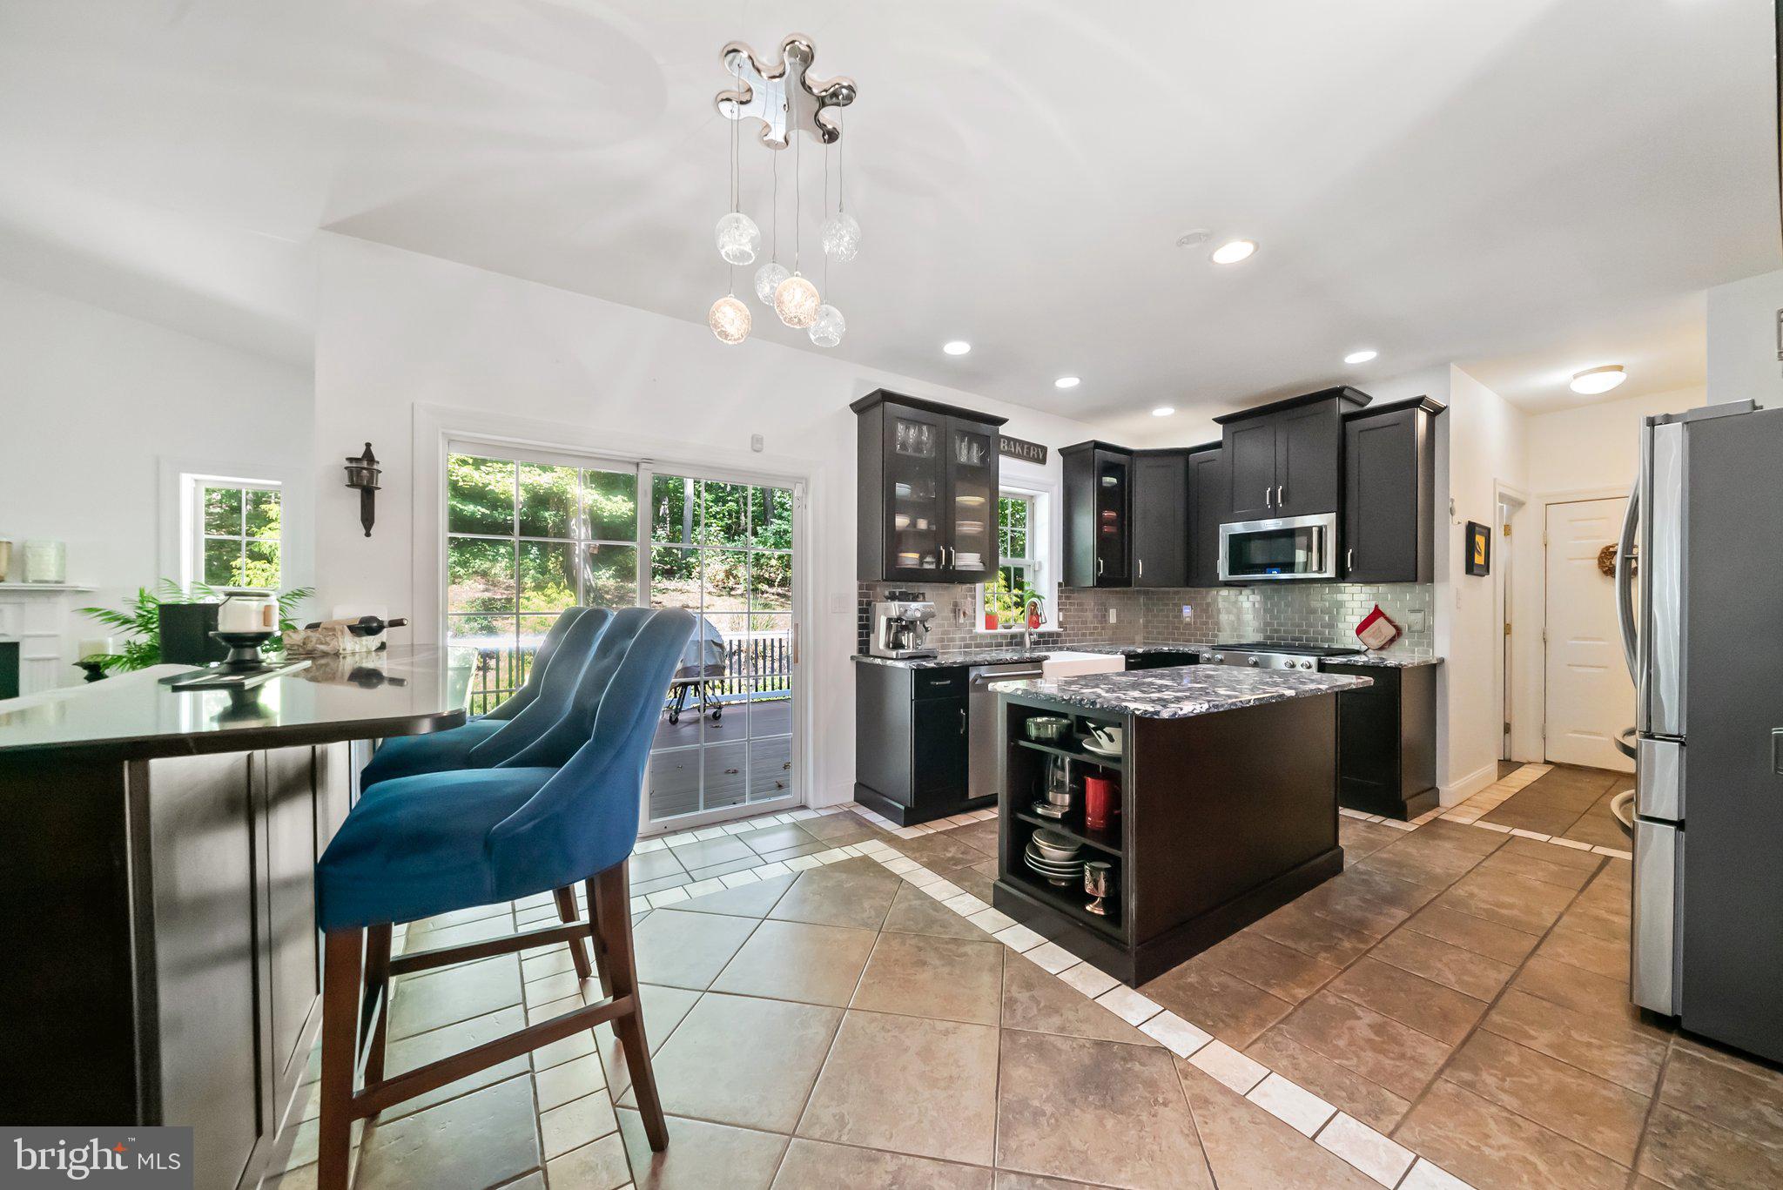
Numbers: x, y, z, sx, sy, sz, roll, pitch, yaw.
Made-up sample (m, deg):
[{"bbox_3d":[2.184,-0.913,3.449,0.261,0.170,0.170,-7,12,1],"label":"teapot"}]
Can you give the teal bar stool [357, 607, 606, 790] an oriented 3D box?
[{"bbox_3d":[-1.361,0.672,2.085,0.665,1.245,0.521,0,0,-33],"label":"teal bar stool"}]

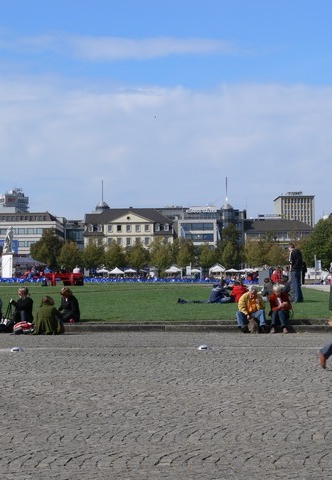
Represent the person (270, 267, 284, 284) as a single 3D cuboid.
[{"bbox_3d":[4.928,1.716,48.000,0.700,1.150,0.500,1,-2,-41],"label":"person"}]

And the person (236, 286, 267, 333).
[{"bbox_3d":[1.724,1.402,22.000,0.620,0.950,0.780,0,-1,3],"label":"person"}]

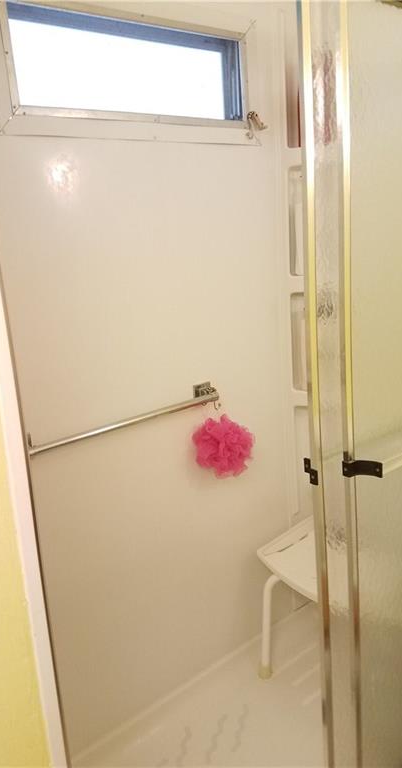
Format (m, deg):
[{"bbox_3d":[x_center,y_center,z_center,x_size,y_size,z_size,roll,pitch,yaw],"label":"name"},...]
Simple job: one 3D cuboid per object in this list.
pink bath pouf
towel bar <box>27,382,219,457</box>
[{"bbox_3d":[0.067,0.194,1.788,0.180,0.185,0.160,-15,17,-36],"label":"pink bath pouf"},{"bbox_3d":[-0.200,0.098,1.613,0.660,0.067,0.082,-15,17,-36],"label":"towel bar"}]

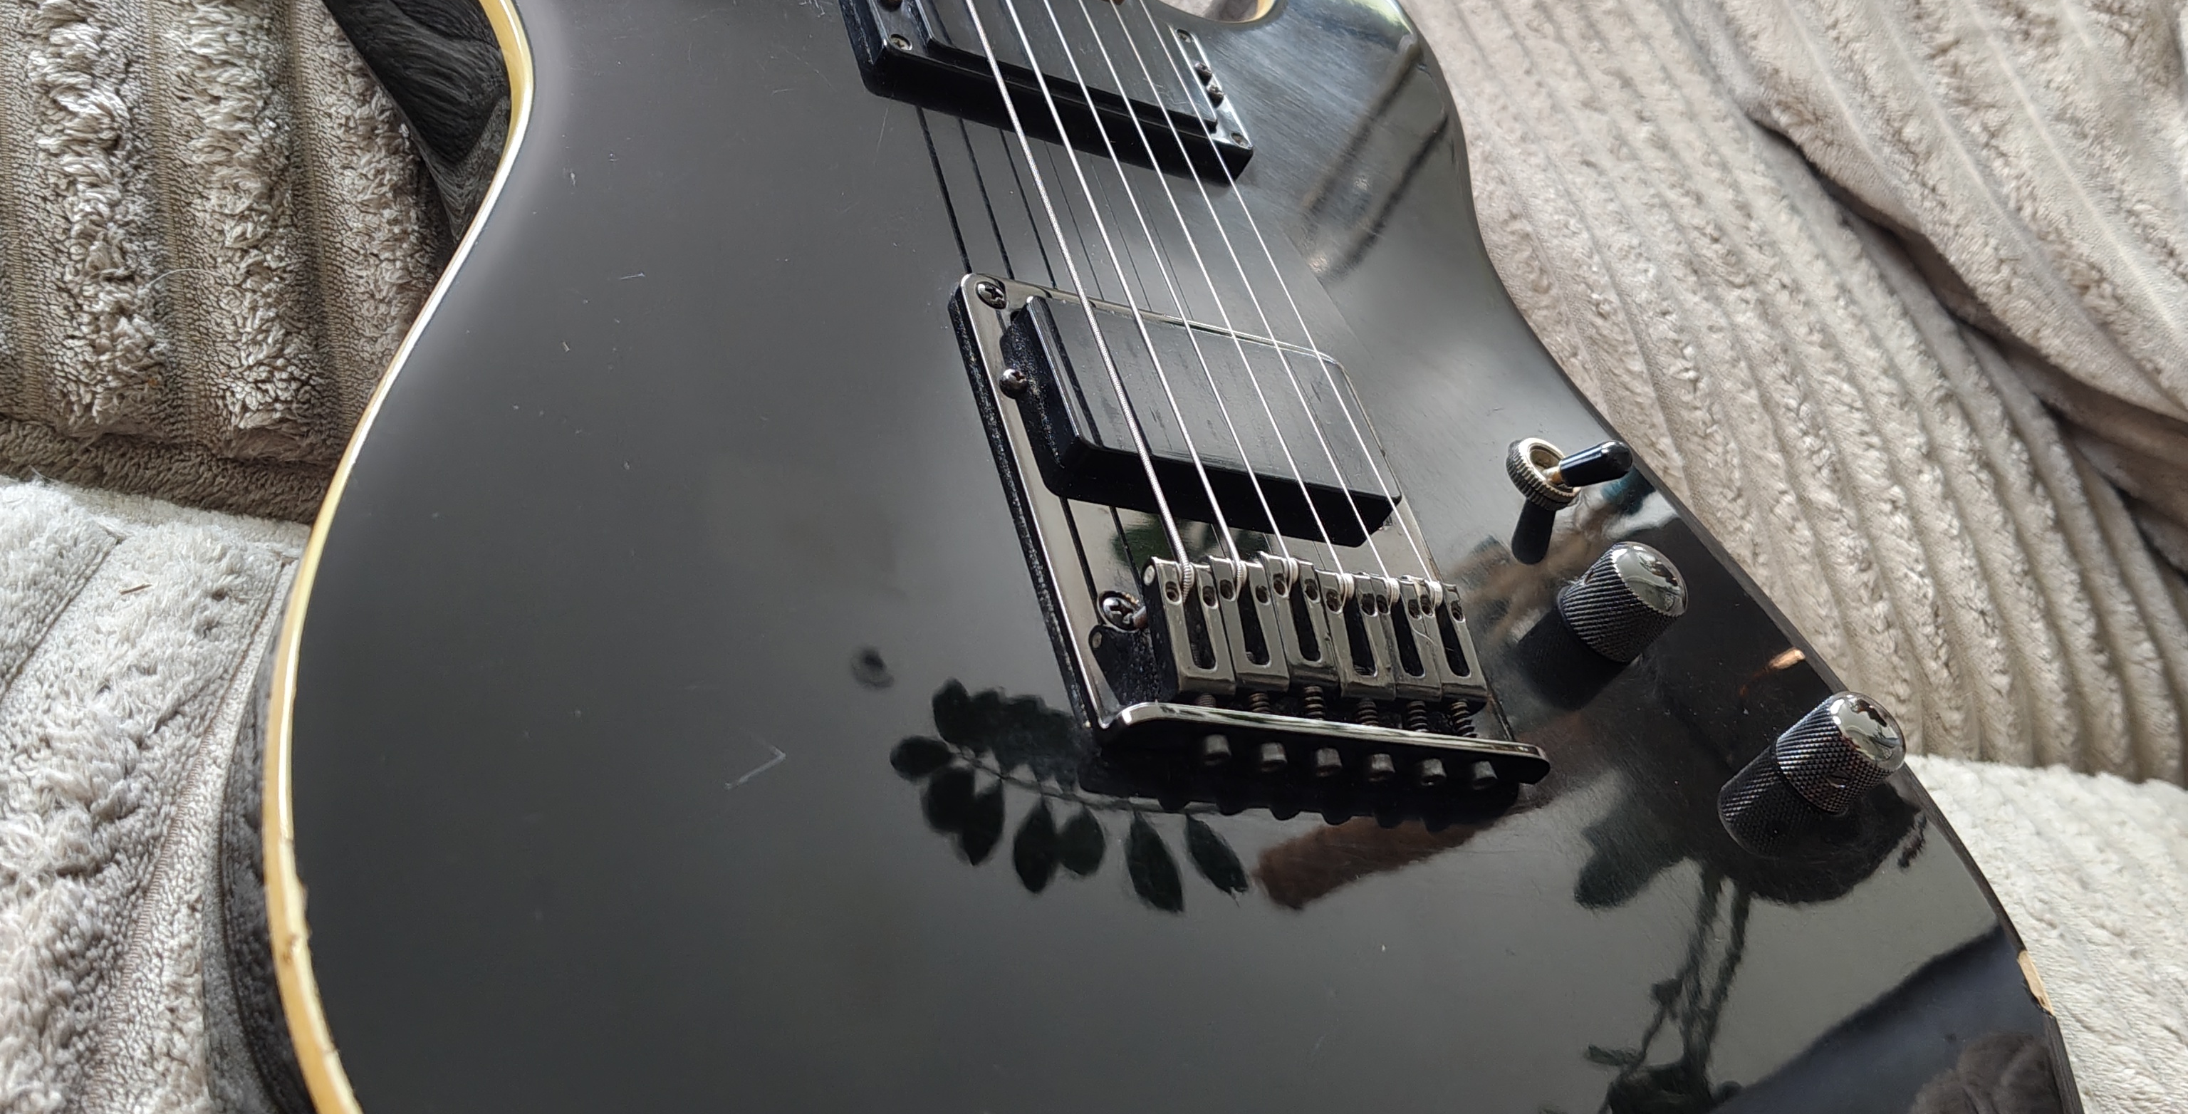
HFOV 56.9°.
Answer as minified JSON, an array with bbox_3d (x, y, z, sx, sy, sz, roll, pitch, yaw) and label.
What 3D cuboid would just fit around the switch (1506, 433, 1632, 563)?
[{"bbox_3d":[0.099,-0.020,0.415,0.020,0.017,0.016,41,37,2],"label":"switch"}]

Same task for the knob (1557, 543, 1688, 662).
[{"bbox_3d":[0.103,0.008,0.390,0.019,0.017,0.019,9,47,-34],"label":"knob"}]

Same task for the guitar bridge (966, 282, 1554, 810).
[{"bbox_3d":[0.029,-0.008,0.345,0.089,0.016,0.103,9,47,-34],"label":"guitar bridge"}]

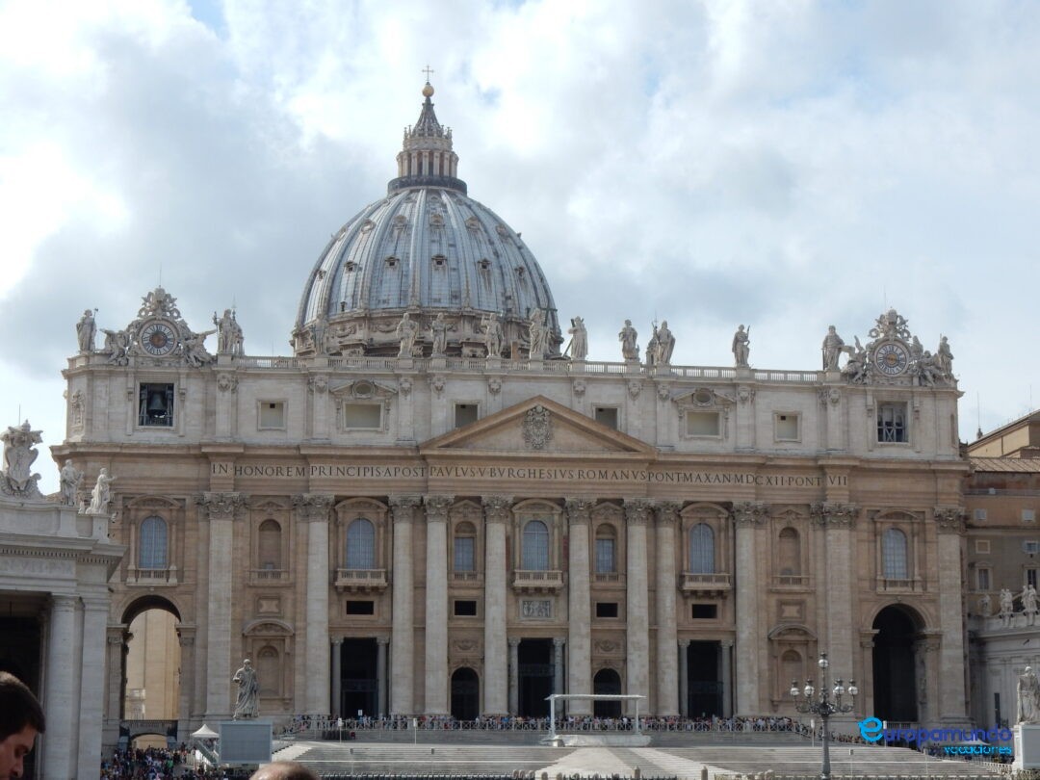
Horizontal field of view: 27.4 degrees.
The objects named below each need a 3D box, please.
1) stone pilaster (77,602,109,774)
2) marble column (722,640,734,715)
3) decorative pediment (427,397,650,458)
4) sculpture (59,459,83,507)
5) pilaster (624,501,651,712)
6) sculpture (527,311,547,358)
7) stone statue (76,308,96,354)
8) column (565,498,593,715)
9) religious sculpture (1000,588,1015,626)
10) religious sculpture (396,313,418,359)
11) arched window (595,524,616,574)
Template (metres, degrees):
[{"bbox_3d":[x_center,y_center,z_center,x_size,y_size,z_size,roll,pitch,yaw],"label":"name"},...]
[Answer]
[{"bbox_3d":[-29.431,20.505,147.000,1.600,12.286,1.200,6,-11,-30],"label":"stone pilaster"},{"bbox_3d":[26.920,37.397,276.723,1.500,10.405,1.450,1,-10,-9],"label":"marble column"},{"bbox_3d":[2.287,4.627,273.901,30.300,7.600,3.000,1,-10,-9],"label":"decorative pediment"},{"bbox_3d":[-29.904,6.186,142.000,1.400,3.121,1.050,5,-11,-28],"label":"sculpture"},{"bbox_3d":[14.710,27.310,265.920,3.430,27.290,3.000,1,-10,-9],"label":"pilaster"},{"bbox_3d":[2.334,-7.386,279.440,2.300,6.300,1.800,1,-10,-9],"label":"sculpture"},{"bbox_3d":[-54.010,-7.380,265.580,2.530,5.620,1.800,1,-10,-8],"label":"stone statue"},{"bbox_3d":[7.543,27.536,271.680,3.400,27.881,3.200,0,-10,0],"label":"column"},{"bbox_3d":[59.906,26.671,262.000,1.400,4.606,1.600,5,-11,-29],"label":"religious sculpture"},{"bbox_3d":[-14.330,-6.900,270.190,2.850,5.960,1.900,1,-10,-8],"label":"religious sculpture"},{"bbox_3d":[10.870,20.100,269.020,2.720,6.330,0.700,1,-10,-9],"label":"arched window"}]

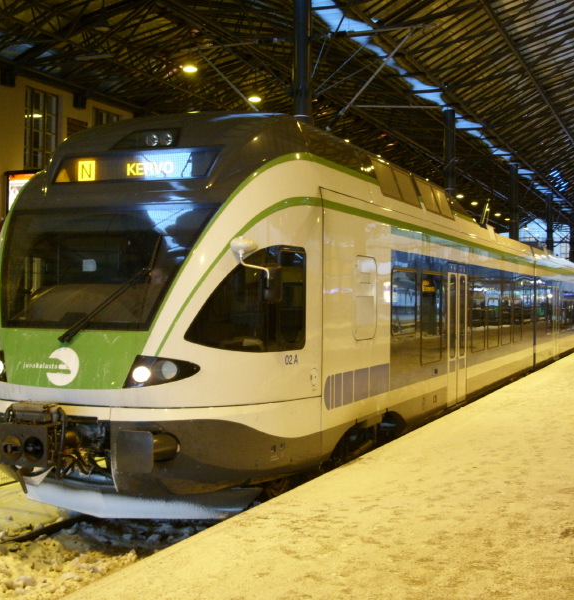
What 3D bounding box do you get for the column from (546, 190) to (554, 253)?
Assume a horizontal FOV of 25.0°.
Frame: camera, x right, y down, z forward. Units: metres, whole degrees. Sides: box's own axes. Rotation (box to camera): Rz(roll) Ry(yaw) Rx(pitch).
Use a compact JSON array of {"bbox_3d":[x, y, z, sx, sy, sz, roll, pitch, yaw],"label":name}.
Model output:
[{"bbox_3d":[16.598,-2.291,81.761,0.450,9.000,0.450,0,0,17],"label":"column"}]

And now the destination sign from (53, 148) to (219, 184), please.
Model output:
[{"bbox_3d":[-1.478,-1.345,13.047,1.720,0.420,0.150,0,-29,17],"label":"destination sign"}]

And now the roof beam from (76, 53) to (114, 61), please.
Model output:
[{"bbox_3d":[-5.652,-7.150,38.000,1.250,0.200,0.200,0,0,17],"label":"roof beam"}]

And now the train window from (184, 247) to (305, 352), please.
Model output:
[{"bbox_3d":[-0.335,-0.008,12.481,0.180,1.050,1.750,0,0,41],"label":"train window"}]

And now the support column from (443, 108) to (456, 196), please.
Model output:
[{"bbox_3d":[5.798,-2.338,46.057,0.450,9.000,0.450,0,0,17],"label":"support column"}]

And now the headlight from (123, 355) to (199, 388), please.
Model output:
[{"bbox_3d":[-1.107,0.648,11.722,0.600,0.310,0.450,0,0,-6],"label":"headlight"}]

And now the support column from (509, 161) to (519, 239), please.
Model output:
[{"bbox_3d":[11.320,-2.314,64.311,0.450,9.000,0.450,0,0,17],"label":"support column"}]

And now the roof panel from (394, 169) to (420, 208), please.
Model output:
[{"bbox_3d":[1.724,-1.603,18.550,0.070,0.540,1.420,-18,-5,16],"label":"roof panel"}]

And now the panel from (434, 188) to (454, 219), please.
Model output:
[{"bbox_3d":[2.574,-1.600,21.357,0.070,0.540,1.260,-18,-5,16],"label":"panel"}]

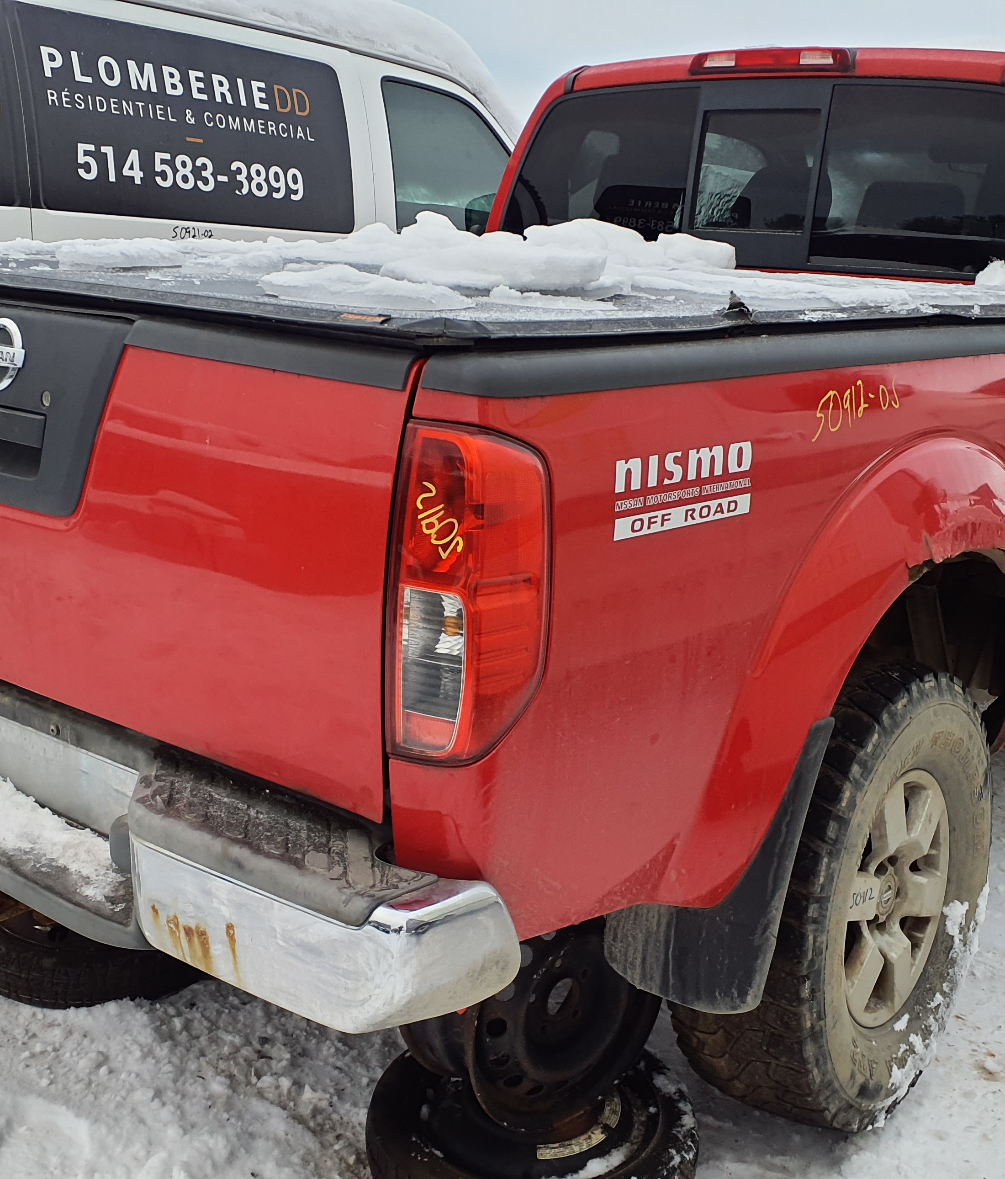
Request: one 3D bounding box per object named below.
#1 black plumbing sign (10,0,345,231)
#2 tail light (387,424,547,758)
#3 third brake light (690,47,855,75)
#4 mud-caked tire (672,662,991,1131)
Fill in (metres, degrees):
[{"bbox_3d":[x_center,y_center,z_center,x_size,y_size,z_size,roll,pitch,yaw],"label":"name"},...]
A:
[{"bbox_3d":[-0.965,-1.461,4.407,0.050,0.580,1.190,-1,7,42],"label":"black plumbing sign"},{"bbox_3d":[-0.037,0.008,1.425,0.155,0.374,0.135,14,18,38],"label":"tail light"},{"bbox_3d":[0.622,-1.220,3.198,0.420,0.066,0.065,14,18,38],"label":"third brake light"},{"bbox_3d":[0.594,0.512,2.423,0.265,0.790,0.790,8,14,39],"label":"mud-caked tire"}]

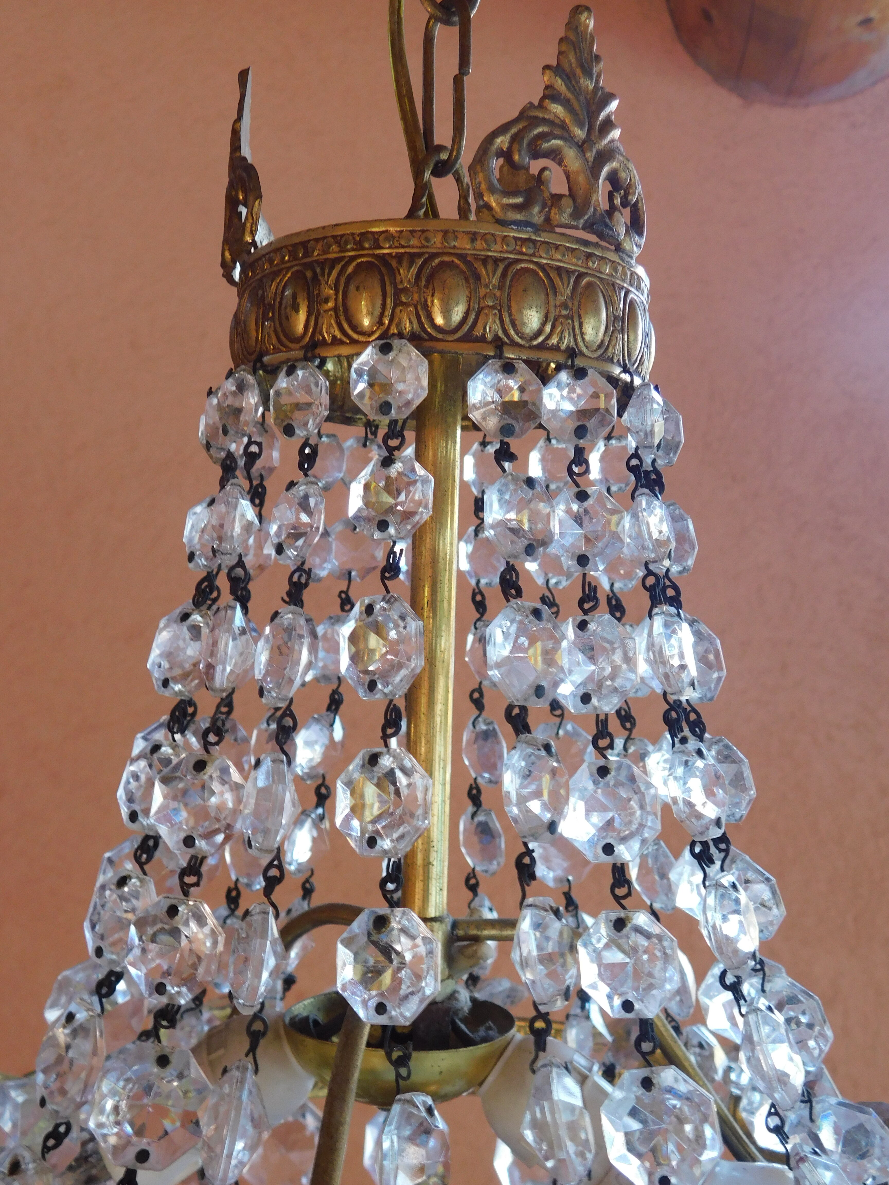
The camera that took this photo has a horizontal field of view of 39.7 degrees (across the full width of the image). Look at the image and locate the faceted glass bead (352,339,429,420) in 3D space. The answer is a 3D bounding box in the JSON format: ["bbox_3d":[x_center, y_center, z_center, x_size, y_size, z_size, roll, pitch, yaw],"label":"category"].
[{"bbox_3d":[-0.010,-0.040,0.230,0.015,0.015,0.007,3,10,13],"label":"faceted glass bead"}]

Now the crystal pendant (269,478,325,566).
[{"bbox_3d":[-0.027,-0.013,0.226,0.015,0.015,0.007,0,-9,44],"label":"crystal pendant"}]

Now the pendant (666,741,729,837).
[{"bbox_3d":[0.050,0.039,0.243,0.018,0.018,0.009,-5,-8,-40],"label":"pendant"}]

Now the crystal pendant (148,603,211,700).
[{"bbox_3d":[-0.053,0.012,0.248,0.018,0.018,0.009,9,-5,27],"label":"crystal pendant"}]

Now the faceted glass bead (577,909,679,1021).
[{"bbox_3d":[0.032,0.065,0.216,0.018,0.018,0.010,-10,-13,26],"label":"faceted glass bead"}]

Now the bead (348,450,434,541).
[{"bbox_3d":[-0.010,-0.018,0.226,0.016,0.016,0.007,5,4,14],"label":"bead"}]

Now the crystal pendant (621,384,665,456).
[{"bbox_3d":[0.041,-0.036,0.254,0.008,0.014,0.014,-3,-3,24],"label":"crystal pendant"}]

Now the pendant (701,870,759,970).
[{"bbox_3d":[0.055,0.063,0.236,0.009,0.018,0.018,-17,-10,37],"label":"pendant"}]

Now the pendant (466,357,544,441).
[{"bbox_3d":[0.011,-0.035,0.225,0.015,0.015,0.008,1,-5,-14],"label":"pendant"}]

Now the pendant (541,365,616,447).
[{"bbox_3d":[0.025,-0.034,0.227,0.015,0.015,0.008,0,-5,-8],"label":"pendant"}]

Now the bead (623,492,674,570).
[{"bbox_3d":[0.041,-0.012,0.246,0.008,0.015,0.015,-12,-6,22],"label":"bead"}]

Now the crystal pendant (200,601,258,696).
[{"bbox_3d":[-0.039,0.010,0.225,0.009,0.018,0.018,11,-9,-24],"label":"crystal pendant"}]

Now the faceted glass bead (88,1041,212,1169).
[{"bbox_3d":[-0.050,0.087,0.209,0.020,0.021,0.010,14,-14,-14],"label":"faceted glass bead"}]

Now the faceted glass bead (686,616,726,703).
[{"bbox_3d":[0.052,0.014,0.256,0.009,0.017,0.017,-7,-4,-27],"label":"faceted glass bead"}]

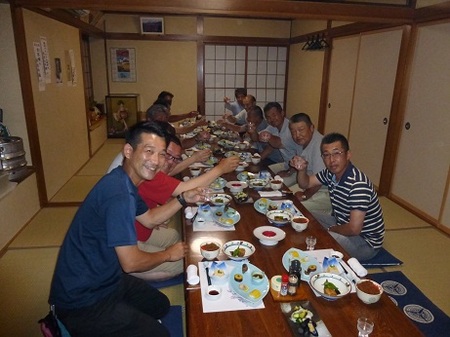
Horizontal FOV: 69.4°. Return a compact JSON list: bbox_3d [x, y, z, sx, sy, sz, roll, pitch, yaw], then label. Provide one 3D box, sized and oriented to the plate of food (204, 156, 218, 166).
[{"bbox_3d":[-0.173,-0.095,3.678,0.190,0.050,0.280,-2,17,-8],"label":"plate of food"}]

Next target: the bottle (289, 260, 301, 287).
[{"bbox_3d":[0.344,0.507,1.559,0.056,0.137,0.056,-1,17,-7],"label":"bottle"}]

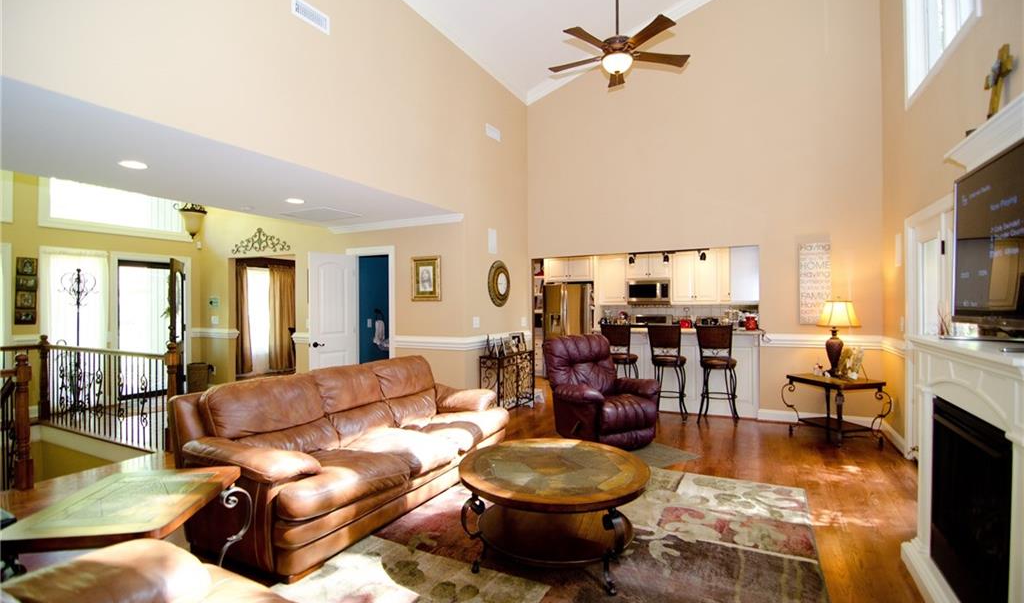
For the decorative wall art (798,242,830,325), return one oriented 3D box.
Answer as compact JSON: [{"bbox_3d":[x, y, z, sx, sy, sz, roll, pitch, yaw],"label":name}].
[{"bbox_3d":[3.433,-0.202,5.135,0.305,0.930,0.035,0,0,28],"label":"decorative wall art"}]

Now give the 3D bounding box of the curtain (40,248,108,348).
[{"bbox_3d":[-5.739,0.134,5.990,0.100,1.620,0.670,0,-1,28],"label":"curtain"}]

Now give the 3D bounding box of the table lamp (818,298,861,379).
[{"bbox_3d":[3.514,0.389,4.900,0.400,0.840,0.400,0,-1,28],"label":"table lamp"}]

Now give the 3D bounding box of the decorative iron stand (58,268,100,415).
[{"bbox_3d":[-5.600,0.506,5.870,0.480,1.880,0.500,0,0,28],"label":"decorative iron stand"}]

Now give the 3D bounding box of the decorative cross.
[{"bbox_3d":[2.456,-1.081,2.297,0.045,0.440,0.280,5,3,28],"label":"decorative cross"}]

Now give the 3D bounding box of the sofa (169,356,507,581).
[{"bbox_3d":[-0.998,0.949,3.336,1.040,0.920,2.290,0,-1,28],"label":"sofa"}]

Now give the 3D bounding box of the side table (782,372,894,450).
[{"bbox_3d":[3.298,1.086,4.620,0.680,0.640,0.680,0,0,-16],"label":"side table"}]

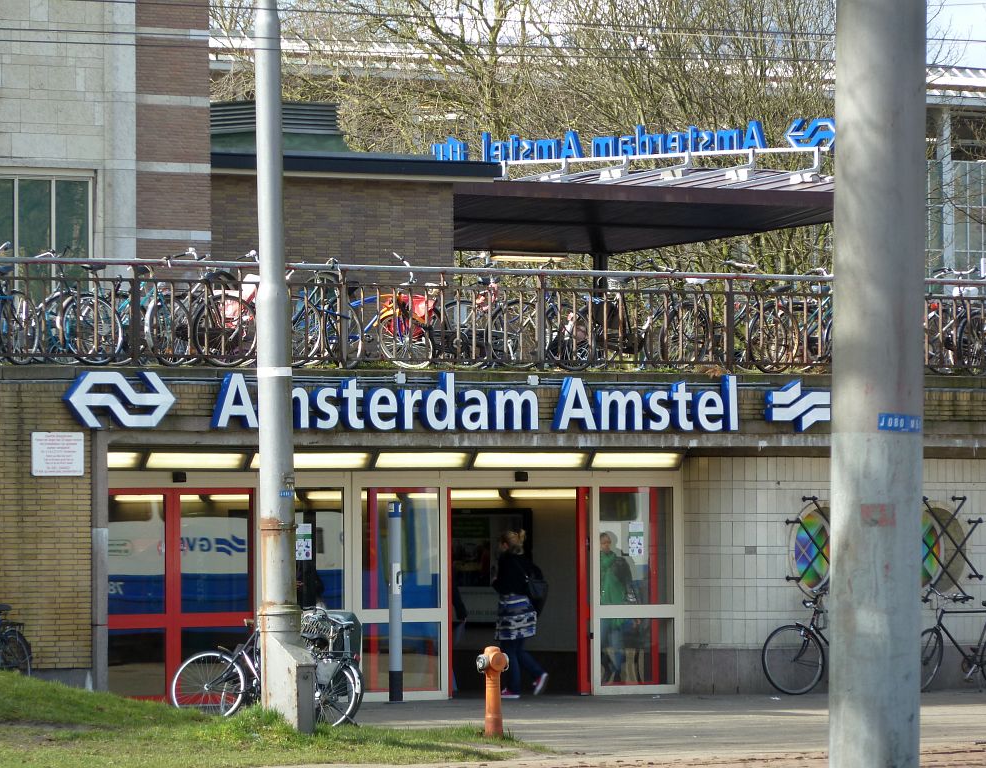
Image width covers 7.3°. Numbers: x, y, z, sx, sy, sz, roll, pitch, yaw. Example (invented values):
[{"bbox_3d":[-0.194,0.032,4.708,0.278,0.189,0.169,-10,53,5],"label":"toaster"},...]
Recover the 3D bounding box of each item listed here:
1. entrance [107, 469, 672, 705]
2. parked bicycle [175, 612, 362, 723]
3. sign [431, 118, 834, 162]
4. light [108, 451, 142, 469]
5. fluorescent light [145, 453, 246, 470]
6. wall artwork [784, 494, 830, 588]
[{"bbox_3d":[-0.925,1.998,76.437,7.736,2.302,0.400,0,-1,-42],"label":"entrance"},{"bbox_3d":[-2.067,2.635,70.500,1.769,1.070,0.580,3,-1,0],"label":"parked bicycle"},{"bbox_3d":[2.412,-4.292,136.137,0.220,0.560,10.453,0,-1,-42],"label":"sign"},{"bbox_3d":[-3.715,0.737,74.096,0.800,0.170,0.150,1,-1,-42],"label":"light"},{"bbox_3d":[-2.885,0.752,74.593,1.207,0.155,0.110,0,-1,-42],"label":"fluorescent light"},{"bbox_3d":[3.505,1.708,79.400,1.080,1.080,0.220,1,-1,-40],"label":"wall artwork"}]

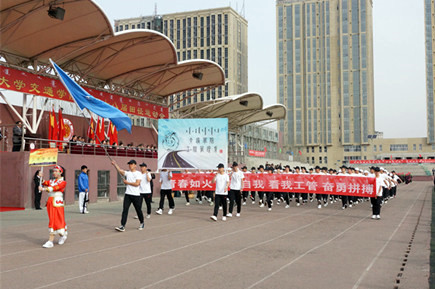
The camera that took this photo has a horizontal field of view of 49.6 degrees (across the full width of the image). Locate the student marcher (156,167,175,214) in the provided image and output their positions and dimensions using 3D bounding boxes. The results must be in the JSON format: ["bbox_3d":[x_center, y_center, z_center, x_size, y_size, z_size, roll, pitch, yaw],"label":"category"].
[{"bbox_3d":[-1.889,1.662,17.193,0.540,1.790,0.620,-1,-4,24],"label":"student marcher"}]

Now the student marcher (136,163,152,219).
[{"bbox_3d":[-2.475,1.535,15.750,0.520,1.820,0.650,-2,-4,24],"label":"student marcher"}]

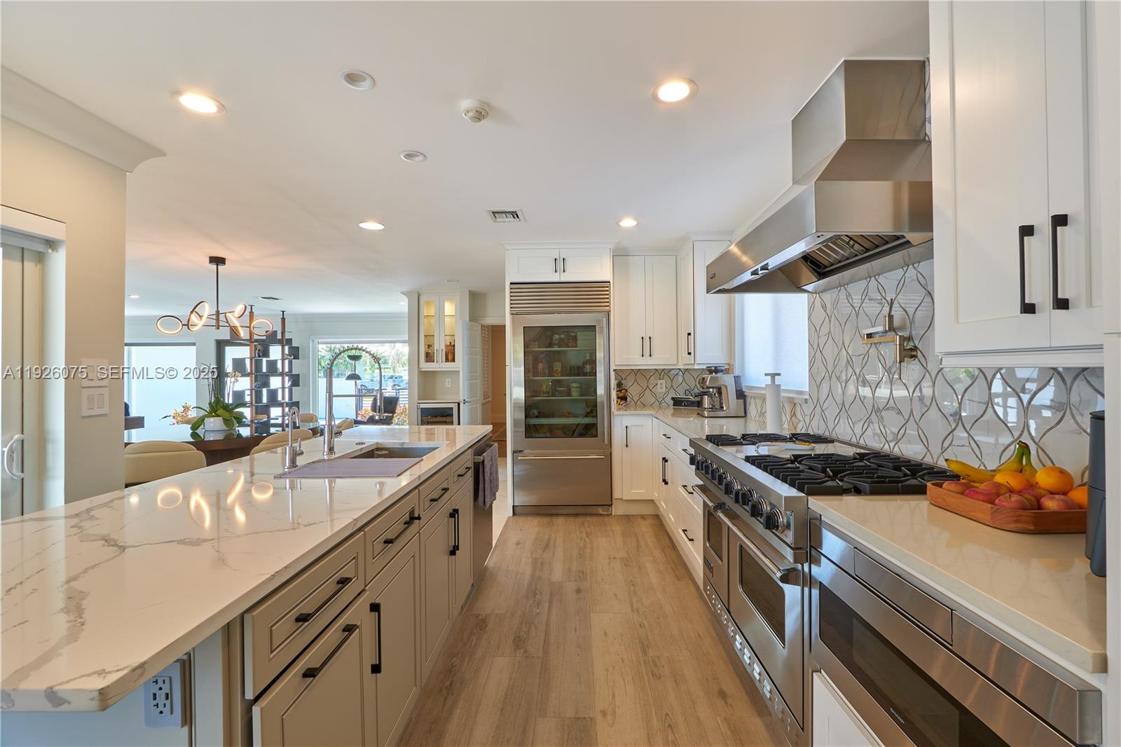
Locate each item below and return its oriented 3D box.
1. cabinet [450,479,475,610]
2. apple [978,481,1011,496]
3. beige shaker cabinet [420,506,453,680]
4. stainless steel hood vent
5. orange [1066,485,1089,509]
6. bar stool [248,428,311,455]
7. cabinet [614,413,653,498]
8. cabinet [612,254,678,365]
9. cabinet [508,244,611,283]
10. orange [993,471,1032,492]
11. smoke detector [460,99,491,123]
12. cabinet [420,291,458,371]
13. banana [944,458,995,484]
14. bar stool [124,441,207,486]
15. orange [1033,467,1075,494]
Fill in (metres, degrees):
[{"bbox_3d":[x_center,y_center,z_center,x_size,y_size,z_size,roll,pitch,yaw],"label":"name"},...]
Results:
[{"bbox_3d":[-0.805,0.931,2.545,0.560,0.610,0.490,-1,0,2],"label":"cabinet"},{"bbox_3d":[1.169,0.319,1.251,0.073,0.067,0.073,-1,0,2],"label":"apple"},{"bbox_3d":[-0.799,0.910,2.035,0.540,0.605,0.452,-1,0,2],"label":"beige shaker cabinet"},{"bbox_3d":[1.118,-0.832,2.057,0.605,0.757,1.220,-1,0,2],"label":"stainless steel hood vent"},{"bbox_3d":[1.389,0.336,1.235,0.076,0.072,0.076,-1,0,2],"label":"orange"},{"bbox_3d":[-2.500,0.908,4.297,0.550,0.820,0.550,0,0,34],"label":"bar stool"},{"bbox_3d":[0.672,0.756,4.516,0.355,0.780,0.580,-1,0,2],"label":"cabinet"},{"bbox_3d":[0.837,-0.620,4.715,0.605,1.060,0.330,-1,0,2],"label":"cabinet"},{"bbox_3d":[-0.010,-1.007,4.535,0.950,0.350,0.580,-1,0,2],"label":"cabinet"},{"bbox_3d":[1.260,0.308,1.298,0.077,0.075,0.077,-1,0,2],"label":"orange"},{"bbox_3d":[-0.385,-1.165,2.093,0.134,0.055,0.134,-1,0,2],"label":"smoke detector"},{"bbox_3d":[-1.762,-0.616,7.024,0.590,1.090,0.330,-1,0,2],"label":"cabinet"},{"bbox_3d":[1.227,0.292,1.390,0.170,0.075,0.050,0,0,20],"label":"banana"},{"bbox_3d":[-3.092,0.917,3.687,0.570,0.820,0.560,-1,0,-25],"label":"bar stool"},{"bbox_3d":[1.345,0.290,1.270,0.077,0.072,0.077,-1,0,2],"label":"orange"}]

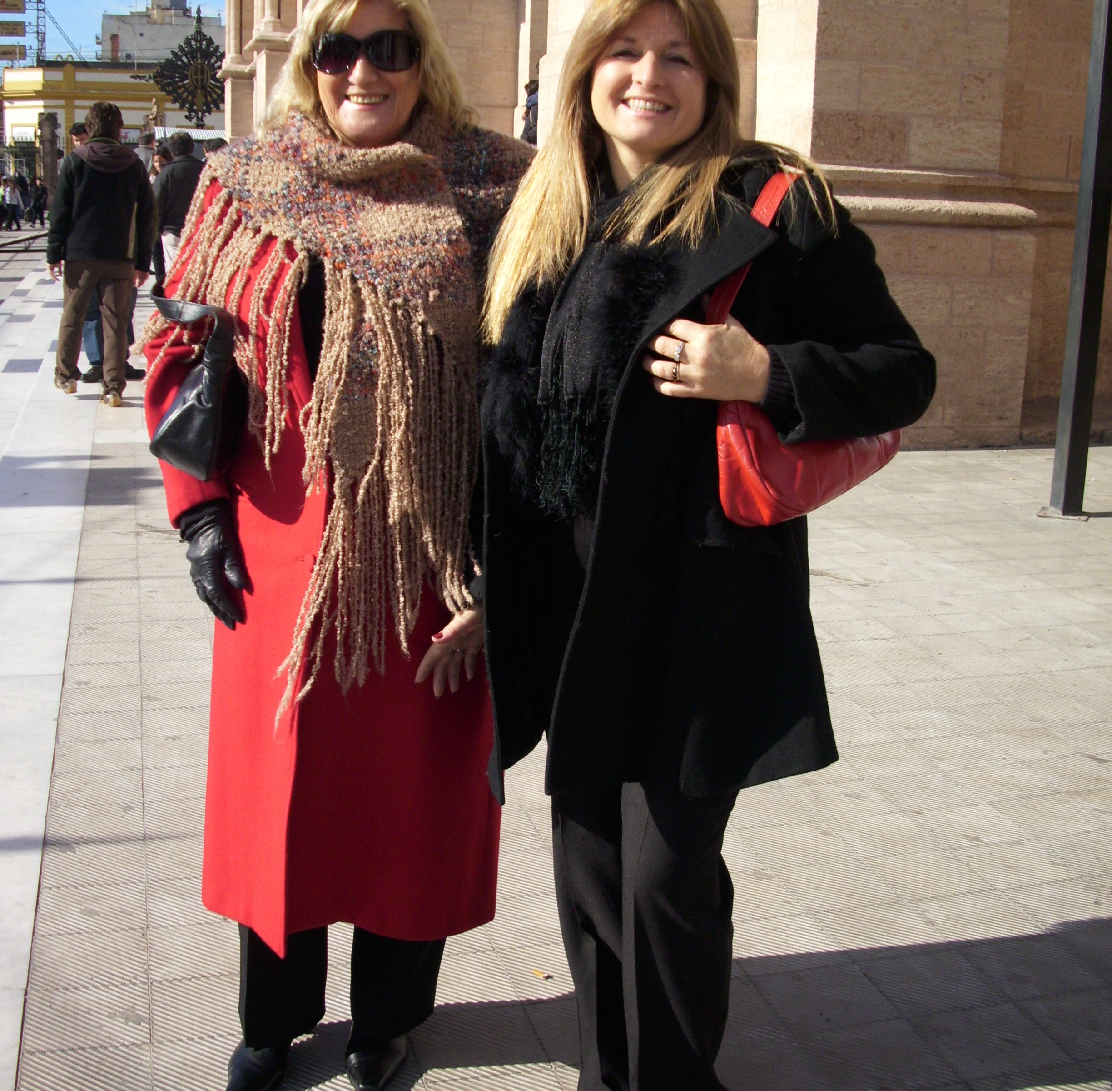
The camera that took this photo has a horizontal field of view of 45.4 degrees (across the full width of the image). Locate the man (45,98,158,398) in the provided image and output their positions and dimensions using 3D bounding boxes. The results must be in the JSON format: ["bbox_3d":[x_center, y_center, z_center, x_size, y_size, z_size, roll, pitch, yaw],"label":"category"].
[{"bbox_3d":[-2.772,-1.802,8.137,0.600,1.740,0.380,-4,15,-24],"label":"man"}]

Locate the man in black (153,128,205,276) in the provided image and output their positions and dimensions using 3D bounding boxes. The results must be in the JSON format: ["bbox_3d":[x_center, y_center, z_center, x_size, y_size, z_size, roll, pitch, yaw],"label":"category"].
[{"bbox_3d":[-3.363,-2.854,11.995,0.520,1.700,0.340,0,14,-11],"label":"man in black"}]

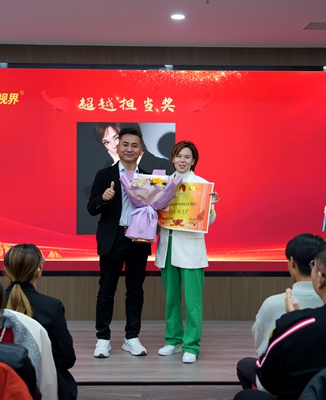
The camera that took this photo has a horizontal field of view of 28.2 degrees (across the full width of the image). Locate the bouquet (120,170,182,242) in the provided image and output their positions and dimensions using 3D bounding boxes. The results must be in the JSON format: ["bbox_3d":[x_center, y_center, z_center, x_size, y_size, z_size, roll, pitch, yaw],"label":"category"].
[{"bbox_3d":[-0.092,0.048,4.767,0.430,0.500,0.280,4,5,-5],"label":"bouquet"}]

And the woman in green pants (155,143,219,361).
[{"bbox_3d":[0.185,0.373,4.919,0.460,1.636,0.410,1,2,11],"label":"woman in green pants"}]

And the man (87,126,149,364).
[{"bbox_3d":[-0.335,0.313,5.007,0.480,1.746,0.400,0,2,-7],"label":"man"}]

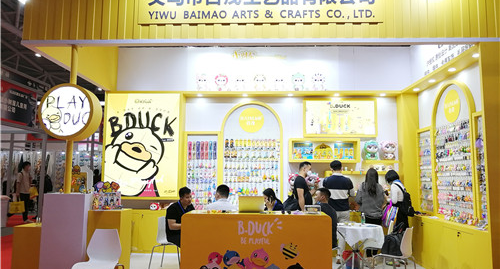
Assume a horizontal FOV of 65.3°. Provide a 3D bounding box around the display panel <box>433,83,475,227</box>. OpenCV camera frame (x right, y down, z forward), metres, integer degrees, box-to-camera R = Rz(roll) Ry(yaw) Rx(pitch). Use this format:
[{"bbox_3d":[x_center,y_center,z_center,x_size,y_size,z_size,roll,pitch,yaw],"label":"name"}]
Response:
[{"bbox_3d":[3.168,0.242,6.132,0.100,2.130,1.220,0,-6,2],"label":"display panel"}]

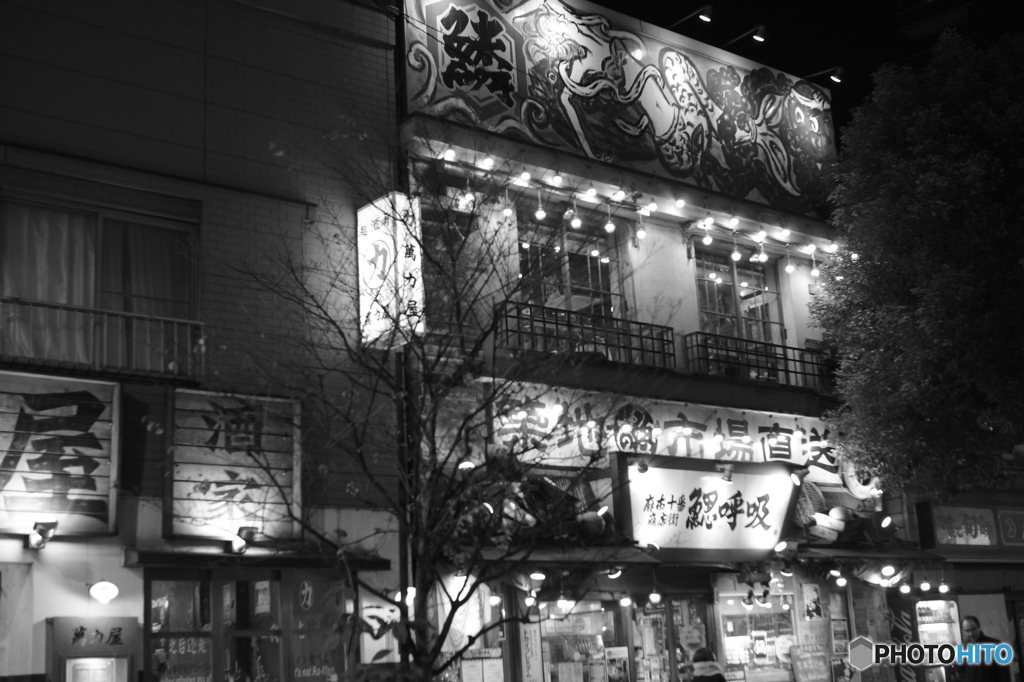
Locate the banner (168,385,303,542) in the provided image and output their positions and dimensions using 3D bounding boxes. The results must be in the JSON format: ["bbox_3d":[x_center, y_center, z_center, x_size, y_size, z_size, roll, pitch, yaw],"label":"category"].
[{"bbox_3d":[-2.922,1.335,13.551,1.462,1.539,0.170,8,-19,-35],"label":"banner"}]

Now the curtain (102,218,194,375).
[{"bbox_3d":[-3.924,-0.470,13.766,0.978,1.652,0.100,8,-19,-35],"label":"curtain"}]

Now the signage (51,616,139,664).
[{"bbox_3d":[-3.935,2.823,12.072,0.811,0.414,0.080,8,-19,-35],"label":"signage"}]

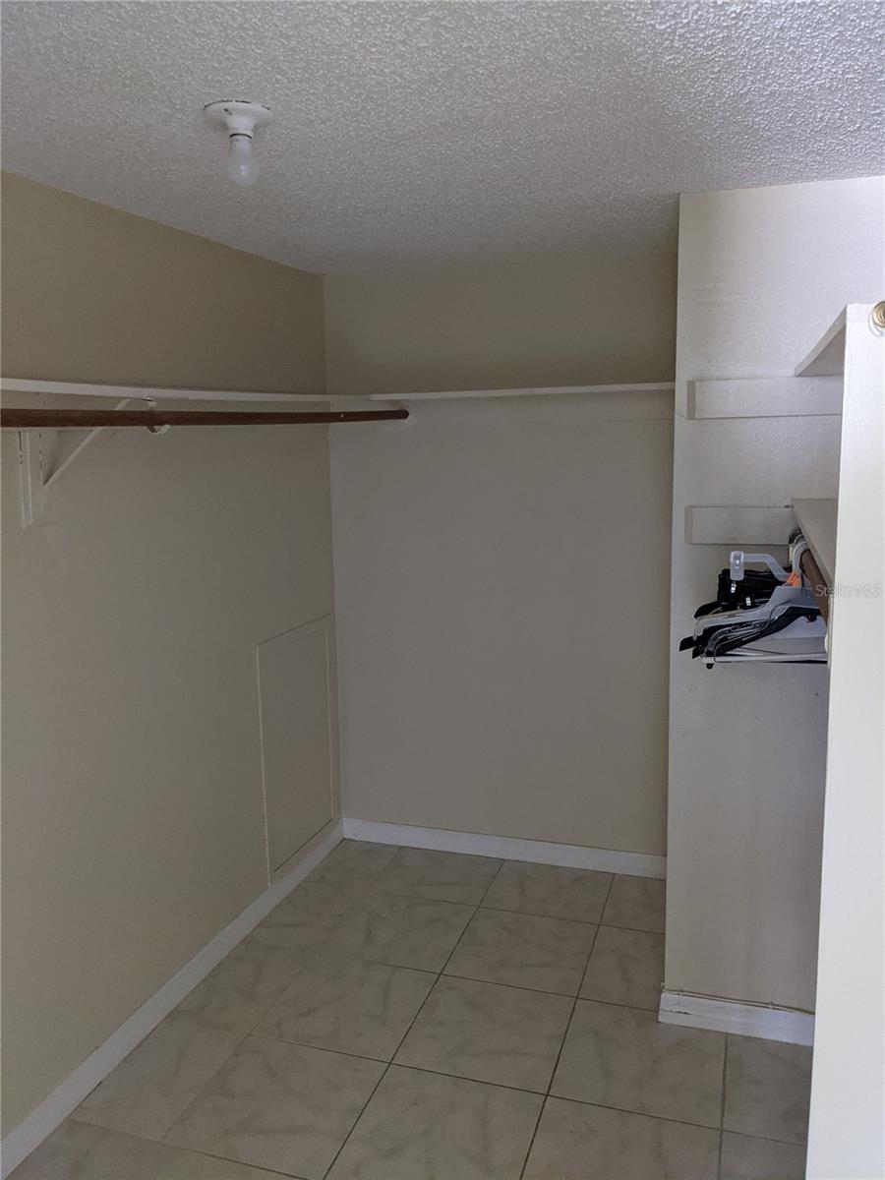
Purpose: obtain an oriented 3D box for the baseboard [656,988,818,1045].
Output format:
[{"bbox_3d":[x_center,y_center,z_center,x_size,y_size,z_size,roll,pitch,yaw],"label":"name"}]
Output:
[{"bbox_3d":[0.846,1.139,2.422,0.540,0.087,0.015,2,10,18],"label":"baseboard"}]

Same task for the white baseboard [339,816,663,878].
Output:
[{"bbox_3d":[0.231,0.974,3.481,1.314,0.089,0.015,2,10,18],"label":"white baseboard"}]

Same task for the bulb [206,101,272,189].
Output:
[{"bbox_3d":[-0.349,-0.758,1.586,0.115,0.125,0.115,-1,9,0],"label":"bulb"}]

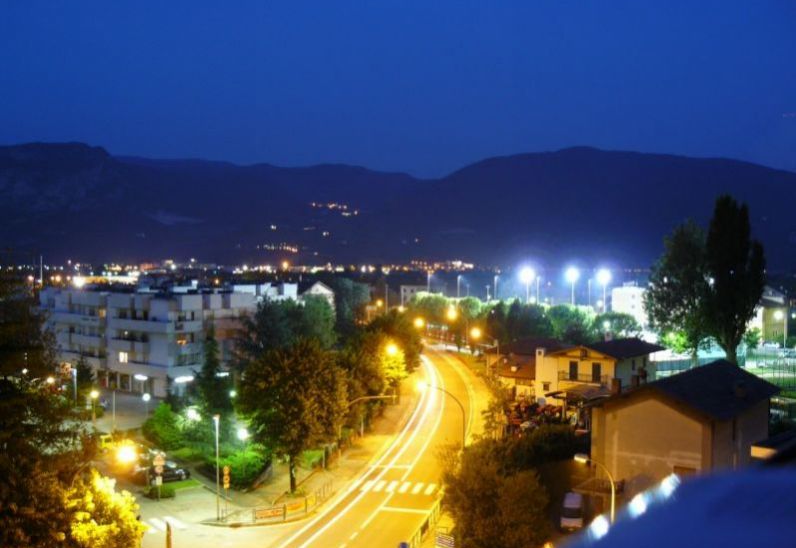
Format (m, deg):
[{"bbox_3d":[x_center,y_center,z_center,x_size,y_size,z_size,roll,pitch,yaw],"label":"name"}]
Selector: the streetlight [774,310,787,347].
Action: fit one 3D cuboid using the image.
[{"bbox_3d":[74.998,11.051,162.185,1.600,7.400,0.450,0,1,-9],"label":"streetlight"}]

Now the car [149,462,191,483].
[{"bbox_3d":[-18.032,15.496,65.242,3.800,1.420,1.680,-1,1,-30],"label":"car"}]

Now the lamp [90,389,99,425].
[{"bbox_3d":[-30.980,13.720,84.309,0.550,3.600,0.550,0,1,0],"label":"lamp"}]

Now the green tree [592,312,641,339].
[{"bbox_3d":[38.824,10.828,147.180,8.000,8.300,7.800,0,1,0],"label":"green tree"}]

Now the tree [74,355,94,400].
[{"bbox_3d":[-36.486,12.367,96.283,2.400,5.800,2.400,0,1,0],"label":"tree"}]

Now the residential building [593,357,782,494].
[{"bbox_3d":[23.496,12.239,67.007,10.200,9.100,18.200,1,1,37],"label":"residential building"}]

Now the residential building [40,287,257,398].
[{"bbox_3d":[-36.831,8.645,122.858,36.000,13.400,16.000,1,1,43],"label":"residential building"}]

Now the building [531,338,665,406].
[{"bbox_3d":[24.400,11.403,99.263,10.900,7.600,12.400,1,2,42],"label":"building"}]

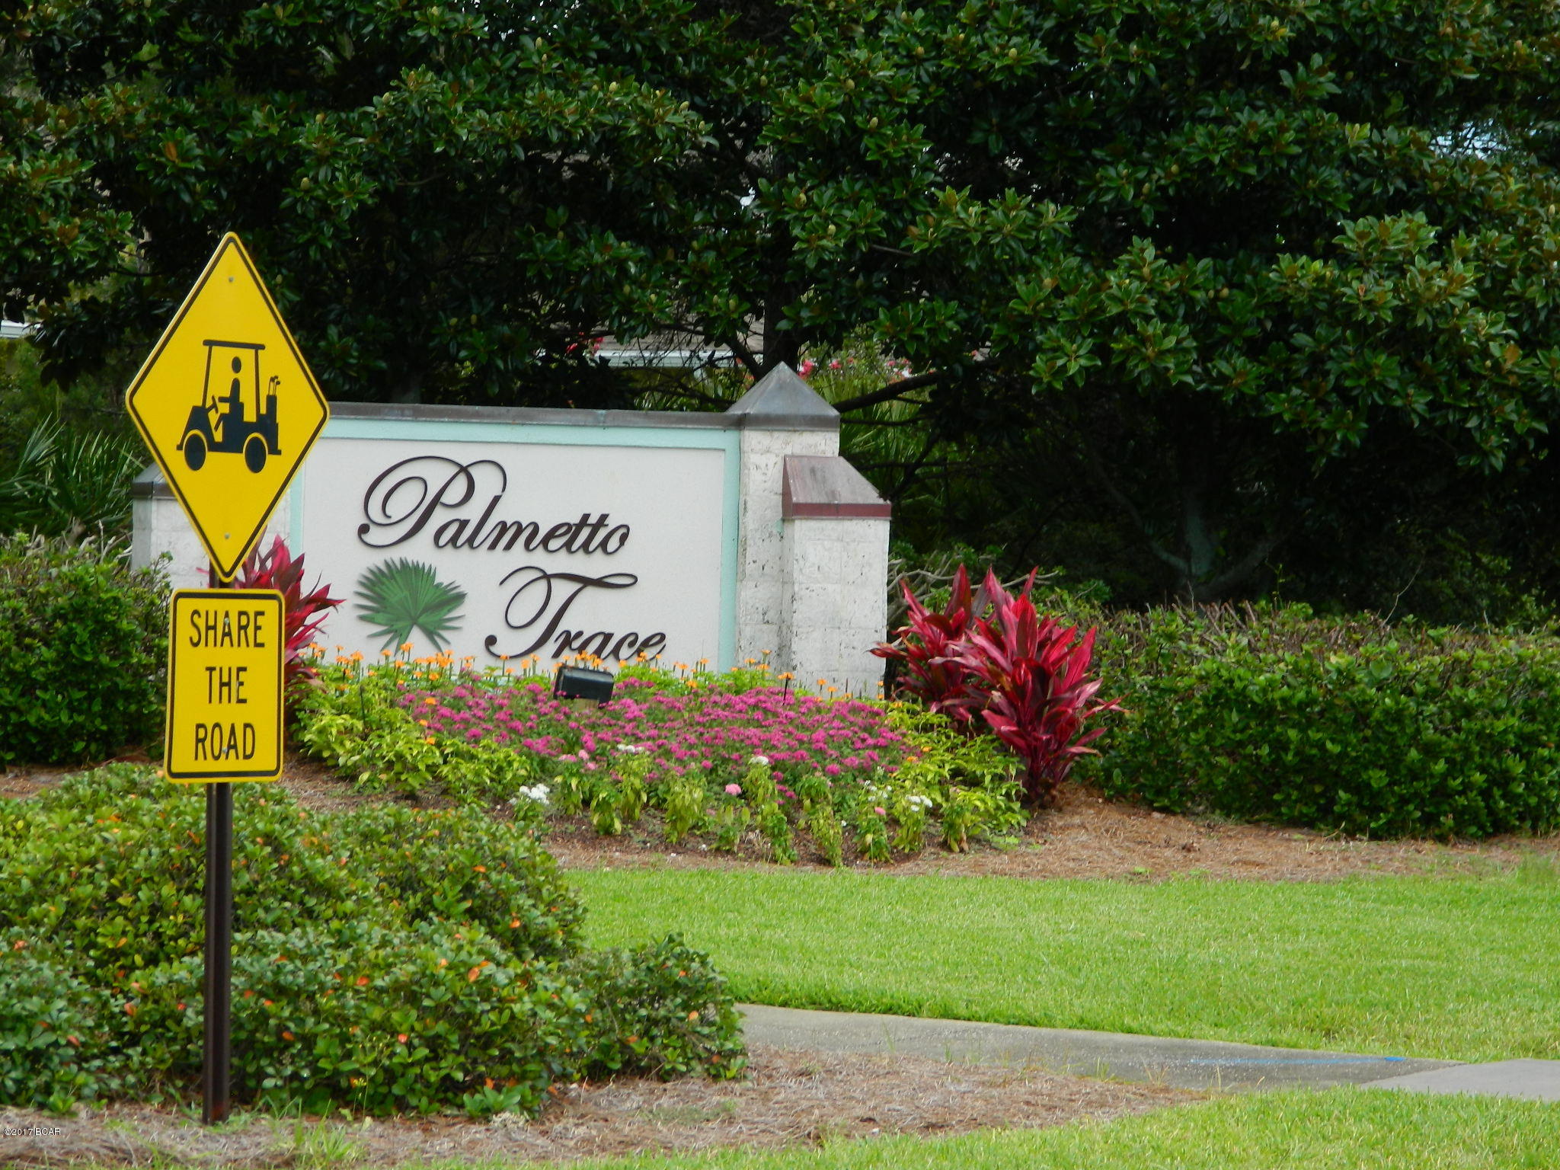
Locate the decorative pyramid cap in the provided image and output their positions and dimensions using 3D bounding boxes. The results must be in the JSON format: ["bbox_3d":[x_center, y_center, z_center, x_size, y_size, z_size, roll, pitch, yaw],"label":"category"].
[{"bbox_3d":[0.009,-0.866,27.000,0.445,0.305,0.445,1,1,-12],"label":"decorative pyramid cap"}]

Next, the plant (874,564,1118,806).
[{"bbox_3d":[0.955,0.446,25.800,1.060,1.060,1.000,2,1,0],"label":"plant"}]

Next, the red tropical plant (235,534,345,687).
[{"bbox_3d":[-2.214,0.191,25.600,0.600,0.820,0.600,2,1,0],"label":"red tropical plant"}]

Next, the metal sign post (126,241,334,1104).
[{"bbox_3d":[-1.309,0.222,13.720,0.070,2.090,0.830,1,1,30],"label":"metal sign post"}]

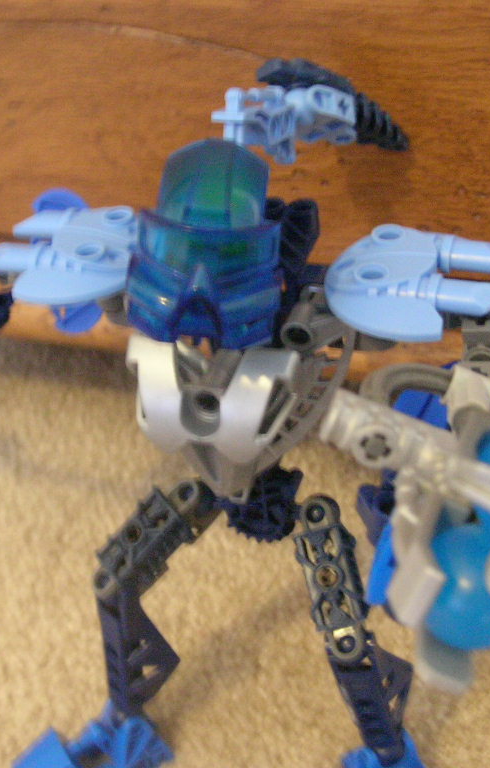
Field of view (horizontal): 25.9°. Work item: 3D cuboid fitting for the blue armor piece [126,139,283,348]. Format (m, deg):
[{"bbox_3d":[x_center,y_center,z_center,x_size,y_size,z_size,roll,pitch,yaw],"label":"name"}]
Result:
[{"bbox_3d":[-0.008,-0.028,0.217,0.030,0.039,0.025,6,22,4],"label":"blue armor piece"}]

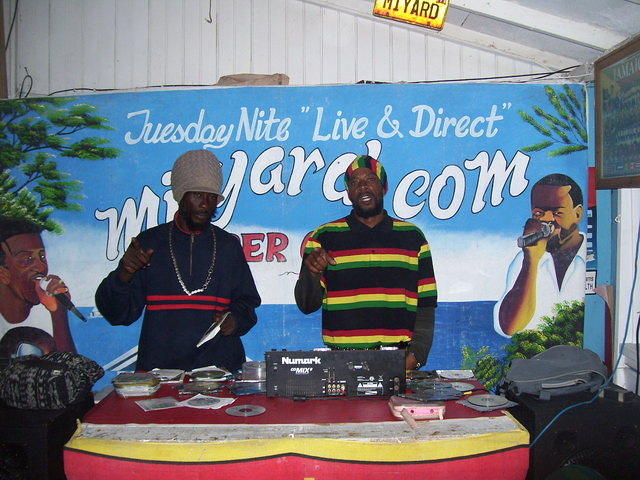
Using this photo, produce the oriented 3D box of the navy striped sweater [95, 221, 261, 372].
[{"bbox_3d":[-0.555,0.255,2.620,0.650,0.660,0.410,0,2,-5],"label":"navy striped sweater"}]

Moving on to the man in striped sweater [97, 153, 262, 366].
[{"bbox_3d":[-0.555,0.520,2.650,0.650,1.750,0.450,0,2,-5],"label":"man in striped sweater"}]

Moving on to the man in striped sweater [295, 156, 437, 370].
[{"bbox_3d":[0.183,0.530,2.690,0.570,1.730,0.420,0,2,2],"label":"man in striped sweater"}]

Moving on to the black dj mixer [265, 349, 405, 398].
[{"bbox_3d":[0.055,0.427,2.310,0.460,0.155,0.320,0,2,0],"label":"black dj mixer"}]

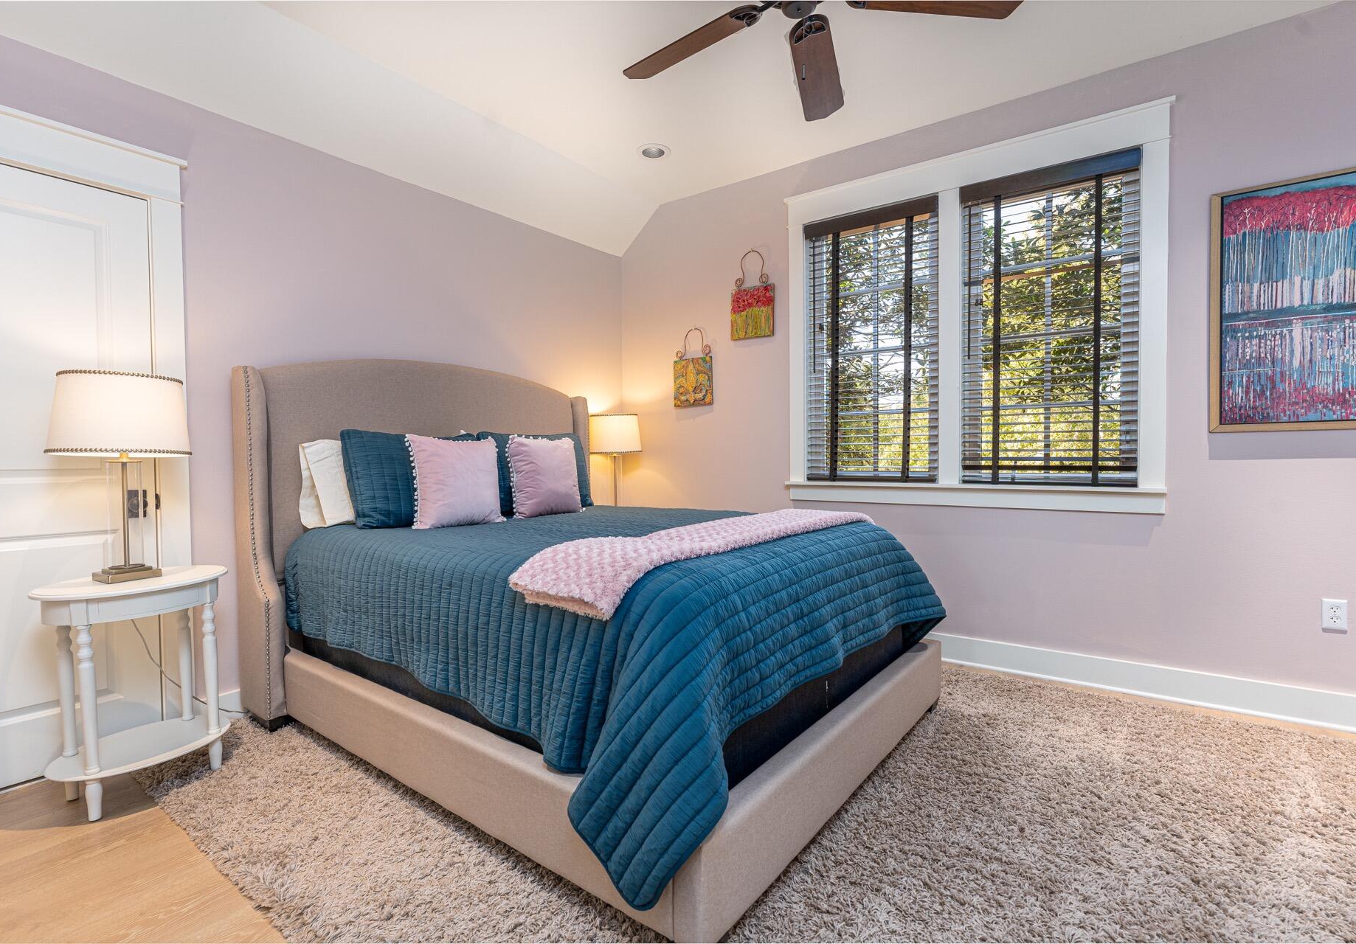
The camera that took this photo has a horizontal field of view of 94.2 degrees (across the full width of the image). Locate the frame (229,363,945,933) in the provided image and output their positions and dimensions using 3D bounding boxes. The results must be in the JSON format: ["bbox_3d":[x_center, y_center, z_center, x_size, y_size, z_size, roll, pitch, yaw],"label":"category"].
[{"bbox_3d":[-0.357,0.229,2.591,2.300,1.552,1.774,1,2,37],"label":"frame"}]

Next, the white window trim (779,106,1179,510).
[{"bbox_3d":[1.331,-0.694,3.135,1.782,1.737,0.070,1,2,37],"label":"white window trim"}]

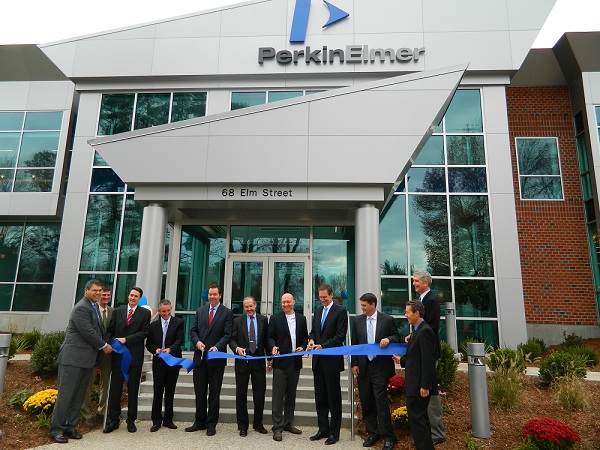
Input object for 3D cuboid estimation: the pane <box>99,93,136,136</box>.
[{"bbox_3d":[-5.153,-3.105,12.191,0.966,1.260,0.060,0,-13,4],"label":"pane"}]

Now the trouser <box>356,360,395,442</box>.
[{"bbox_3d":[0.911,2.081,5.228,0.430,0.950,0.310,-3,-13,20],"label":"trouser"}]

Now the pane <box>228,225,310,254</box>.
[{"bbox_3d":[-0.680,0.338,9.830,1.822,0.623,0.060,0,-13,4],"label":"pane"}]

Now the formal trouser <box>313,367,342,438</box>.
[{"bbox_3d":[0.335,2.091,5.394,0.370,0.940,0.320,-5,-14,25],"label":"formal trouser"}]

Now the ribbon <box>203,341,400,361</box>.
[{"bbox_3d":[0.022,1.489,5.073,2.396,0.170,0.140,-2,-13,13],"label":"ribbon"}]

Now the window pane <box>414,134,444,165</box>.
[{"bbox_3d":[3.294,-1.958,11.383,0.988,0.818,0.050,0,-12,3],"label":"window pane"}]

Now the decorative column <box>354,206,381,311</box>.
[{"bbox_3d":[1.256,1.025,8.003,0.460,2.900,0.460,0,-13,4],"label":"decorative column"}]

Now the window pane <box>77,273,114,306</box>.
[{"bbox_3d":[-5.555,1.819,11.806,1.015,0.934,0.050,0,-12,4],"label":"window pane"}]

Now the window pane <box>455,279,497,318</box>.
[{"bbox_3d":[3.823,1.592,9.435,0.837,0.818,0.060,0,-12,4],"label":"window pane"}]

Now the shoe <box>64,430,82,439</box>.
[{"bbox_3d":[-2.723,2.507,5.198,0.300,0.110,0.110,-9,-16,40],"label":"shoe"}]

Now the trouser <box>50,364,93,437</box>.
[{"bbox_3d":[-2.690,1.949,5.125,0.380,0.980,0.360,-2,-13,16],"label":"trouser"}]

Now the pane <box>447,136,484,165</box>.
[{"bbox_3d":[3.895,-1.744,10.154,0.840,0.717,0.060,0,-12,4],"label":"pane"}]

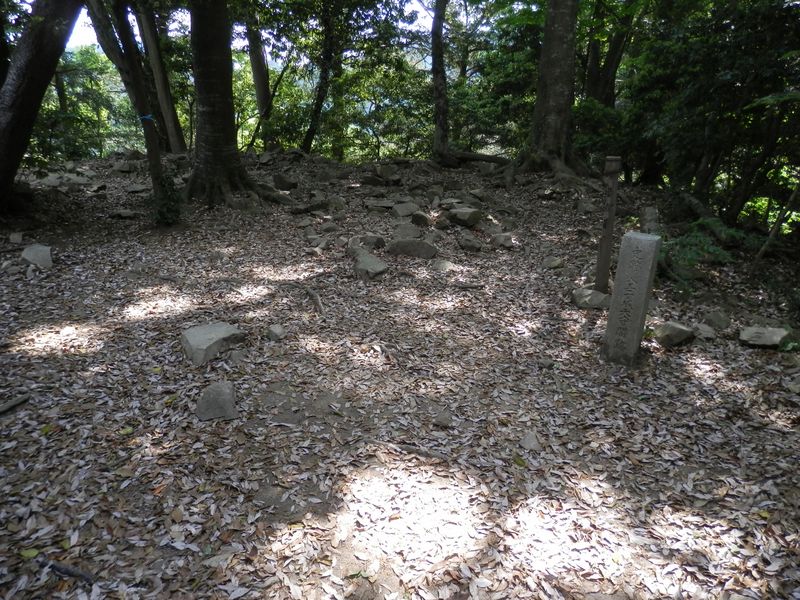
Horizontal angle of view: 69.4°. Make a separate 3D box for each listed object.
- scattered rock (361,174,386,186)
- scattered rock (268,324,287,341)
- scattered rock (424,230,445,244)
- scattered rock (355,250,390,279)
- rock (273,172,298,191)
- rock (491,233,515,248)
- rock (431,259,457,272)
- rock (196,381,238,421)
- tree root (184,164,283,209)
[{"bbox_3d":[-0.491,-2.213,10.700,0.470,0.190,0.350,-1,18,-2],"label":"scattered rock"},{"bbox_3d":[-0.896,0.235,4.209,0.136,0.090,0.109,-4,17,-12],"label":"scattered rock"},{"bbox_3d":[0.409,-0.741,6.850,0.235,0.125,0.200,1,18,3],"label":"scattered rock"},{"bbox_3d":[-0.277,-0.352,5.615,0.330,0.176,0.413,-1,17,-3],"label":"scattered rock"},{"bbox_3d":[-2.081,-2.153,10.500,0.460,0.290,0.360,-3,18,-11],"label":"rock"},{"bbox_3d":[1.292,-0.753,7.300,0.270,0.165,0.220,3,14,6],"label":"rock"},{"bbox_3d":[0.403,-0.315,5.350,0.235,0.090,0.190,0,19,0],"label":"rock"},{"bbox_3d":[-0.983,0.543,3.120,0.220,0.140,0.210,0,19,0],"label":"rock"},{"bbox_3d":[-2.690,-1.864,9.450,1.400,0.620,1.200,0,13,0],"label":"tree root"}]

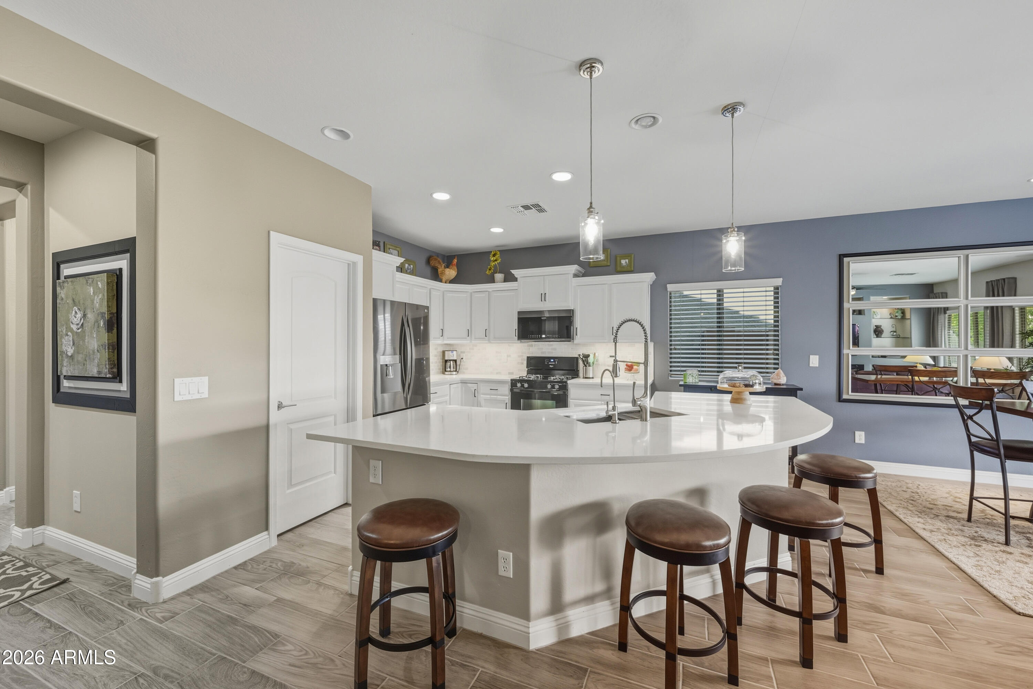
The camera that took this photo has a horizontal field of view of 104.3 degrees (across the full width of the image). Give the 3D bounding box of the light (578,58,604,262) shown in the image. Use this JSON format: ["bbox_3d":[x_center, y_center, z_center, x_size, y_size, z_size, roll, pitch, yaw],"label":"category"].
[{"bbox_3d":[0.372,-0.901,2.001,0.122,0.959,0.122,0,0,23],"label":"light"}]

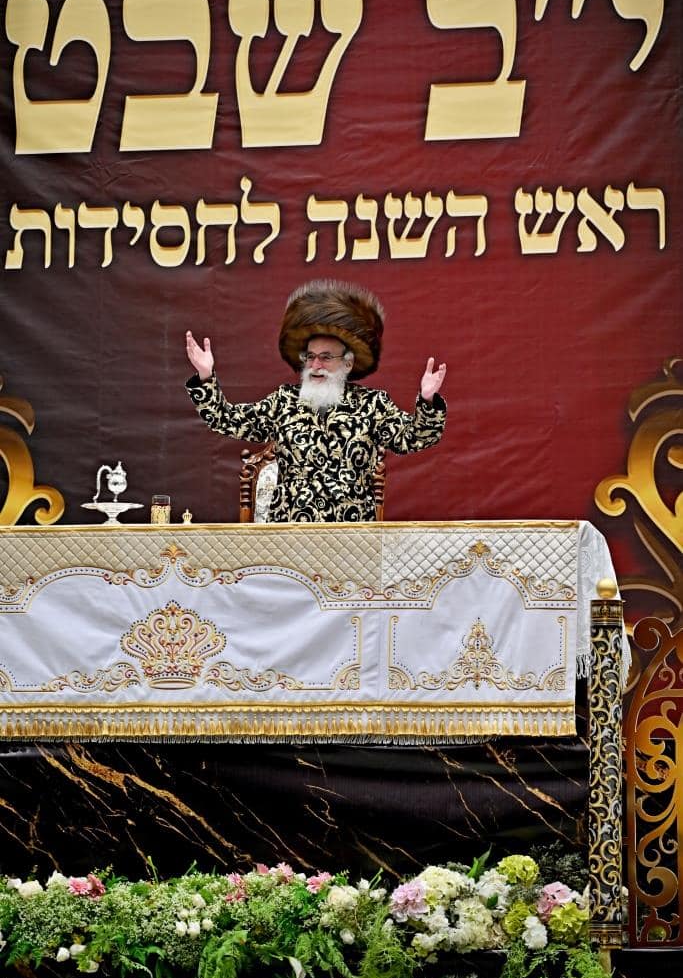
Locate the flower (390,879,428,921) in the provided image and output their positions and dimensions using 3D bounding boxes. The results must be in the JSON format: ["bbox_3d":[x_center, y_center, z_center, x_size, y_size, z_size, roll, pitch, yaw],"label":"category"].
[{"bbox_3d":[0.218,1.338,11.096,0.128,0.135,0.110,0,-5,0],"label":"flower"}]

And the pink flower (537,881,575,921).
[{"bbox_3d":[0.691,1.332,11.021,0.120,0.130,0.100,0,-5,0],"label":"pink flower"}]

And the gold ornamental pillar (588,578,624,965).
[{"bbox_3d":[0.850,0.908,10.970,0.107,1.250,0.107,-1,-6,9],"label":"gold ornamental pillar"}]

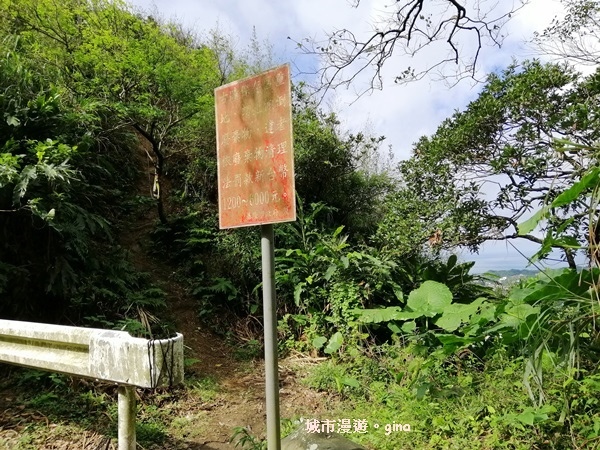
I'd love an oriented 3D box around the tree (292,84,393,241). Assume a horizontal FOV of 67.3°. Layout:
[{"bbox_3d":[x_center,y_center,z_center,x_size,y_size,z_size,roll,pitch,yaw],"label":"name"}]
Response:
[{"bbox_3d":[0.709,-1.096,8.300,2.100,3.000,2.000,-1,-3,0],"label":"tree"}]

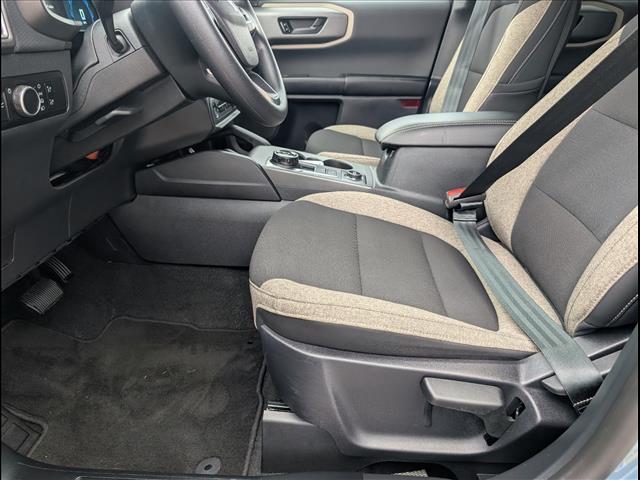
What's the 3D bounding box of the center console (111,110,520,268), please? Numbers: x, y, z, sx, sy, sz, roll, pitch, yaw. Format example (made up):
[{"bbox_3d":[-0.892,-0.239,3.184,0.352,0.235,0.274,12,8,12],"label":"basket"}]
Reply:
[{"bbox_3d":[0.008,-0.143,1.172,0.980,0.370,0.270,1,26,3],"label":"center console"}]

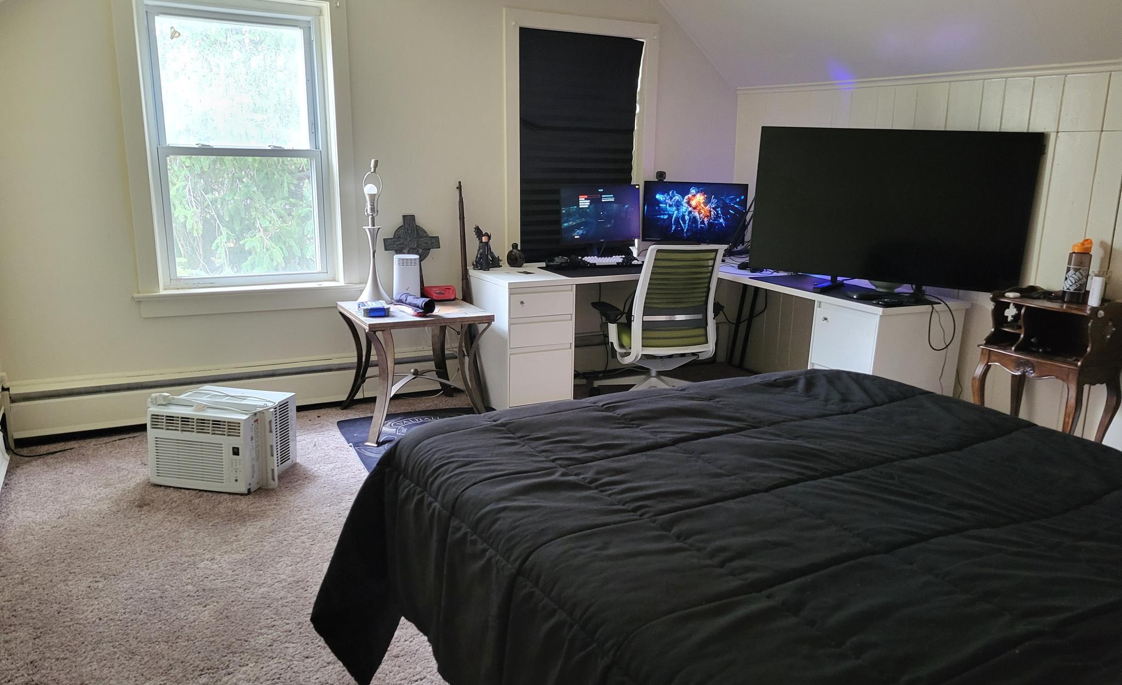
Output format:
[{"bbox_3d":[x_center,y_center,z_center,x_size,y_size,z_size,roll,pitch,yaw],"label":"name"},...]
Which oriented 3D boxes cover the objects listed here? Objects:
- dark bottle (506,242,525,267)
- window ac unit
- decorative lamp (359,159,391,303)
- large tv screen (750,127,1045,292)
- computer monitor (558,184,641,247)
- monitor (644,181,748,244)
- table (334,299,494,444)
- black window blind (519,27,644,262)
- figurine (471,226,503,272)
[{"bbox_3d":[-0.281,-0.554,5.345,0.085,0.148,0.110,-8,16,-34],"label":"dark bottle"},{"bbox_3d":[-1.535,0.438,3.848,0.475,0.344,0.390,4,13,12],"label":"window ac unit"},{"bbox_3d":[-1.033,-0.615,4.686,0.185,0.800,0.185,-6,15,-29],"label":"decorative lamp"},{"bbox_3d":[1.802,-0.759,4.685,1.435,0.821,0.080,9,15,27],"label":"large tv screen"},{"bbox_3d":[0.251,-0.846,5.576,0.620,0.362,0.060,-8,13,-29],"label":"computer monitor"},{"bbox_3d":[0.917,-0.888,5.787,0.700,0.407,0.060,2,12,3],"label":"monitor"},{"bbox_3d":[-0.819,0.115,4.688,0.675,0.615,0.680,-6,15,-29],"label":"table"},{"bbox_3d":[0.137,-1.276,5.606,0.910,1.480,0.050,-6,15,-29],"label":"black window blind"},{"bbox_3d":[-0.454,-0.589,5.236,0.180,0.260,0.130,-2,13,-12],"label":"figurine"}]

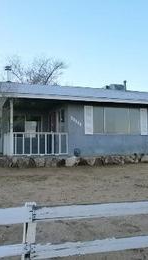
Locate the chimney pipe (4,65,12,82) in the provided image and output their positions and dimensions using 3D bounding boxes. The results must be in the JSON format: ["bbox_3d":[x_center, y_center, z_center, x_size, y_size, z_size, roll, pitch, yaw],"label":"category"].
[{"bbox_3d":[-3.562,-3.016,14.600,0.370,0.960,0.370,1,-3,-19],"label":"chimney pipe"}]

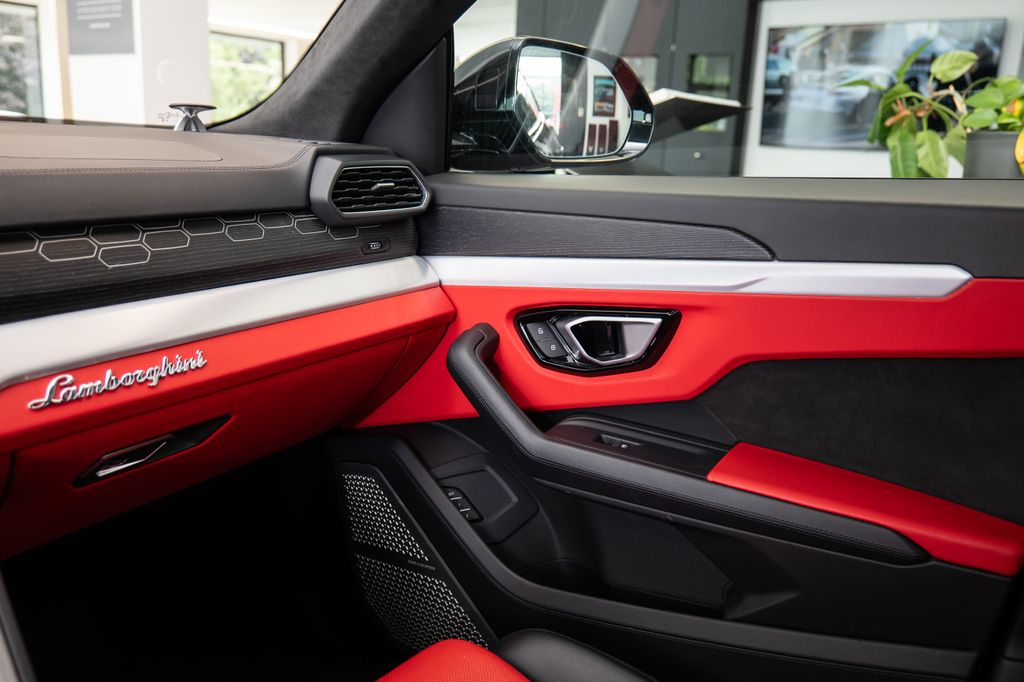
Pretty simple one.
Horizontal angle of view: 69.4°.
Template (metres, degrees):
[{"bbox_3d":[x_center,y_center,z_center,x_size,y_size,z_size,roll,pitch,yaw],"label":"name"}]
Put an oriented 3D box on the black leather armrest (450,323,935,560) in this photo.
[{"bbox_3d":[0.158,0.087,0.750,0.476,0.160,0.093,8,12,25],"label":"black leather armrest"}]

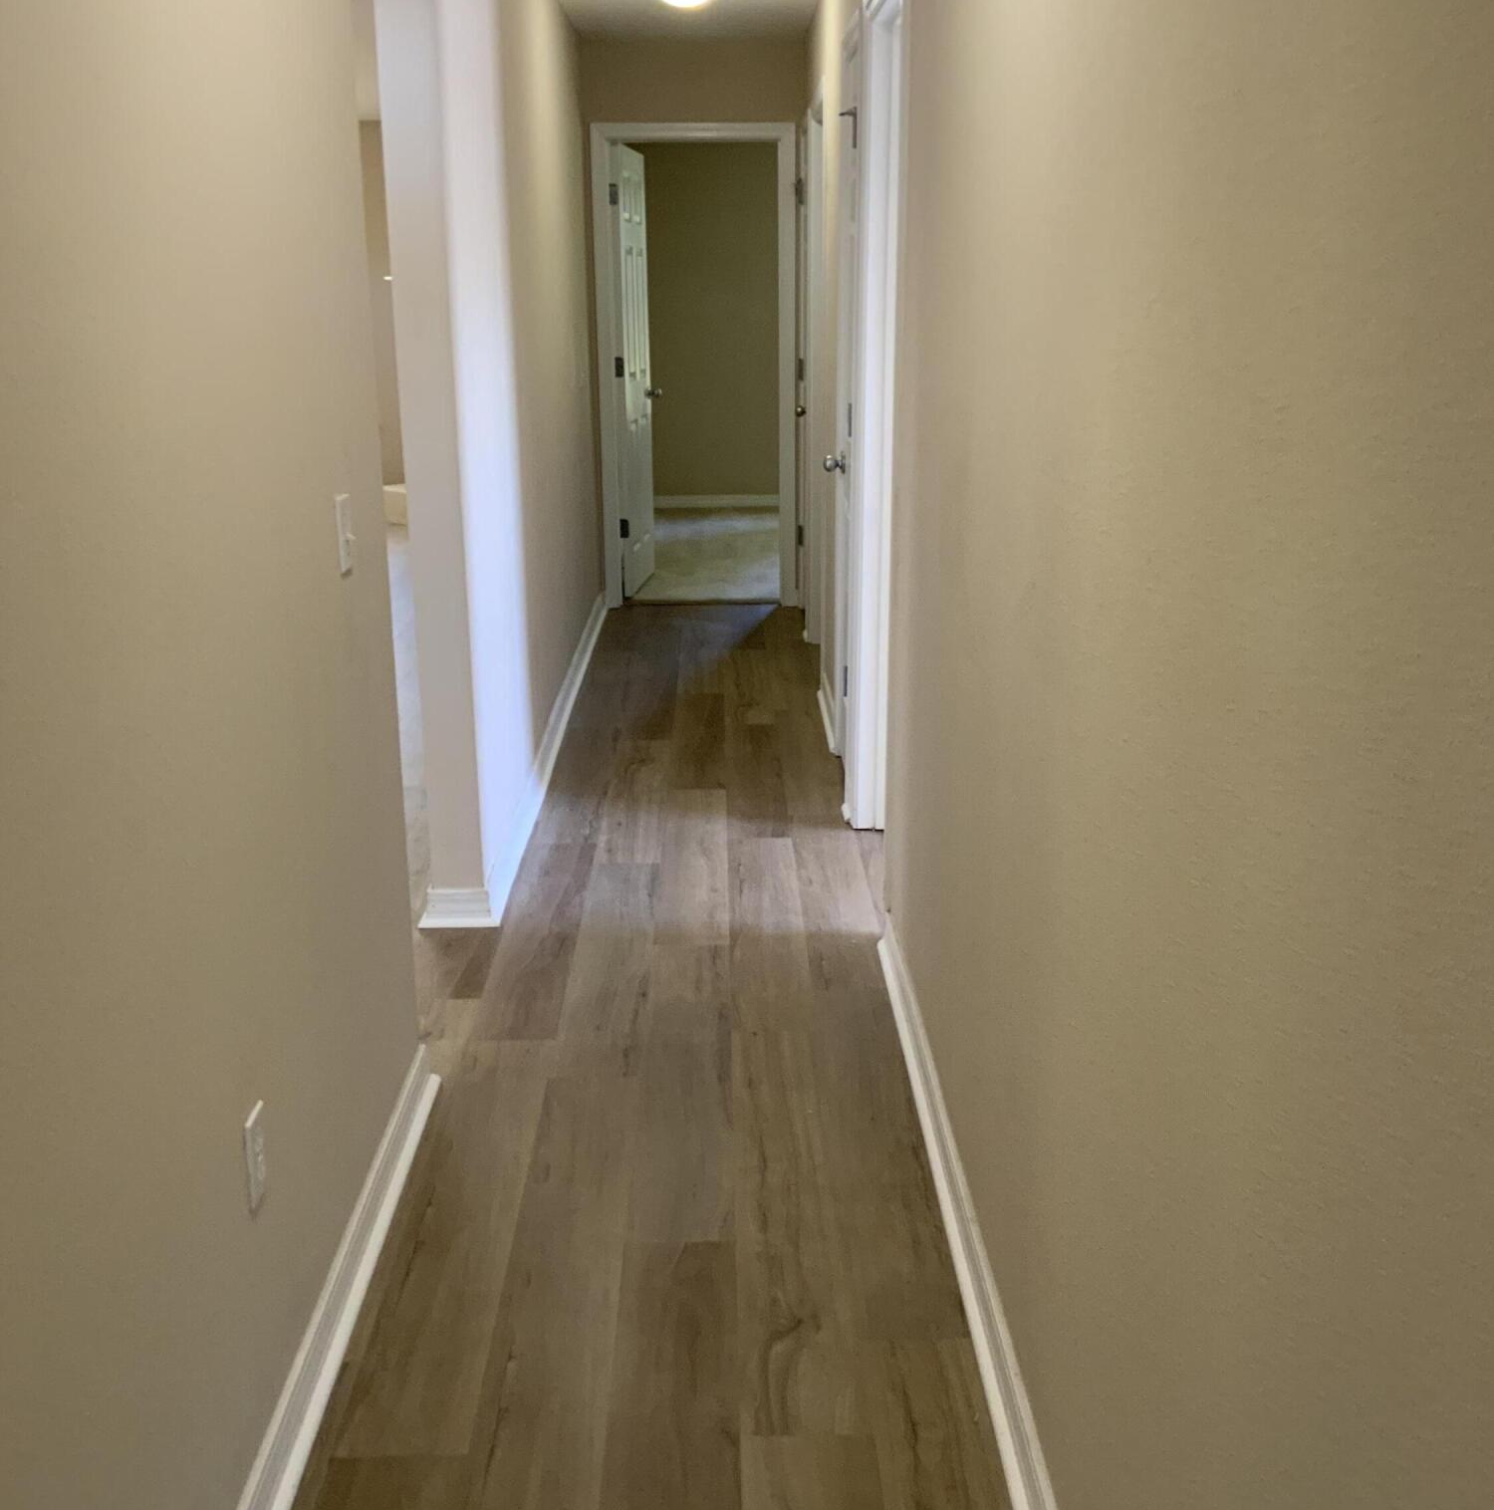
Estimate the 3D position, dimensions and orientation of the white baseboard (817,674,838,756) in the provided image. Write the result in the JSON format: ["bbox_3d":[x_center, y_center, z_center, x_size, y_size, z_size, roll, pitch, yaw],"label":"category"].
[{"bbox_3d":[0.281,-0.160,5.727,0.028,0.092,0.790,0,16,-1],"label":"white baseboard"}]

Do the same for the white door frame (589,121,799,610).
[{"bbox_3d":[-0.220,-1.718,7.515,0.880,2.106,0.130,0,16,-1],"label":"white door frame"}]

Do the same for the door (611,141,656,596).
[{"bbox_3d":[-0.526,-1.826,7.968,0.038,2.030,0.750,1,16,5],"label":"door"}]

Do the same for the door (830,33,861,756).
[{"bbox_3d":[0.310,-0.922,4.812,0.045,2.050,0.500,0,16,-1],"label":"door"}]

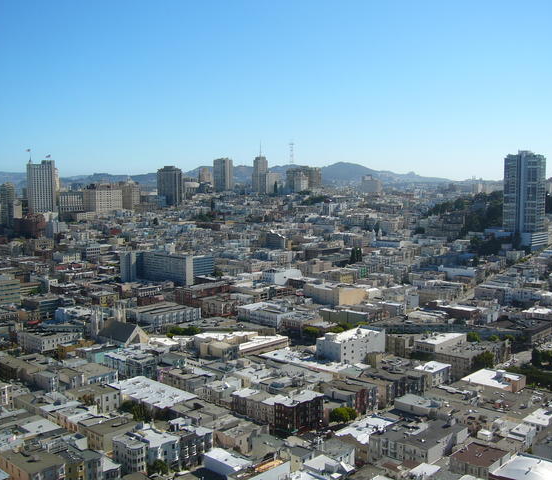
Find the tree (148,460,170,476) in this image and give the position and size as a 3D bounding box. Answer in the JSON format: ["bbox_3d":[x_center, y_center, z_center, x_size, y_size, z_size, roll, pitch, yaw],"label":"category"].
[{"bbox_3d":[-41.980,81.020,230.810,7.200,6.200,6.500,-1,5,-11],"label":"tree"}]

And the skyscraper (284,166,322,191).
[{"bbox_3d":[55.480,-116.430,1301.010,51.200,56.630,54.530,5,7,44],"label":"skyscraper"}]

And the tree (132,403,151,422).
[{"bbox_3d":[-59.900,77.180,287.600,7.700,9.500,7.500,-2,5,-12],"label":"tree"}]

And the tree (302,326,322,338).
[{"bbox_3d":[26.050,66.670,461.390,14.270,10.150,14.270,0,5,0],"label":"tree"}]

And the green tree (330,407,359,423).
[{"bbox_3d":[30.150,77.420,288.990,13.000,7.500,8.000,0,5,6],"label":"green tree"}]

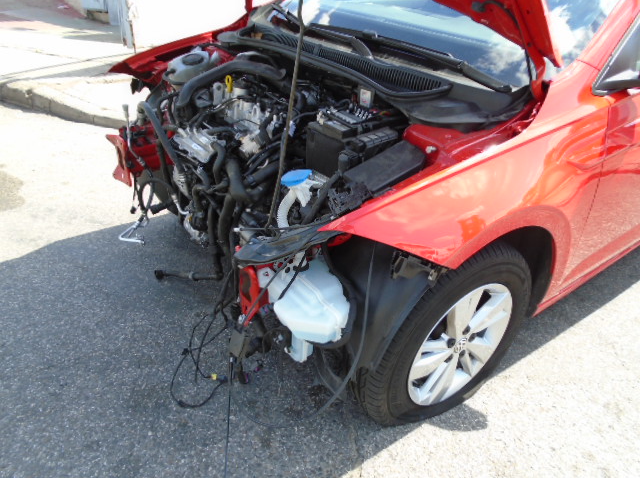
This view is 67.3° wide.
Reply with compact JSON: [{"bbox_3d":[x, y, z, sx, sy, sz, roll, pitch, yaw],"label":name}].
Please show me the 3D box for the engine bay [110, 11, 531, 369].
[{"bbox_3d":[-0.203,-0.309,1.673,0.828,0.697,1.414,-18,38,-33],"label":"engine bay"}]

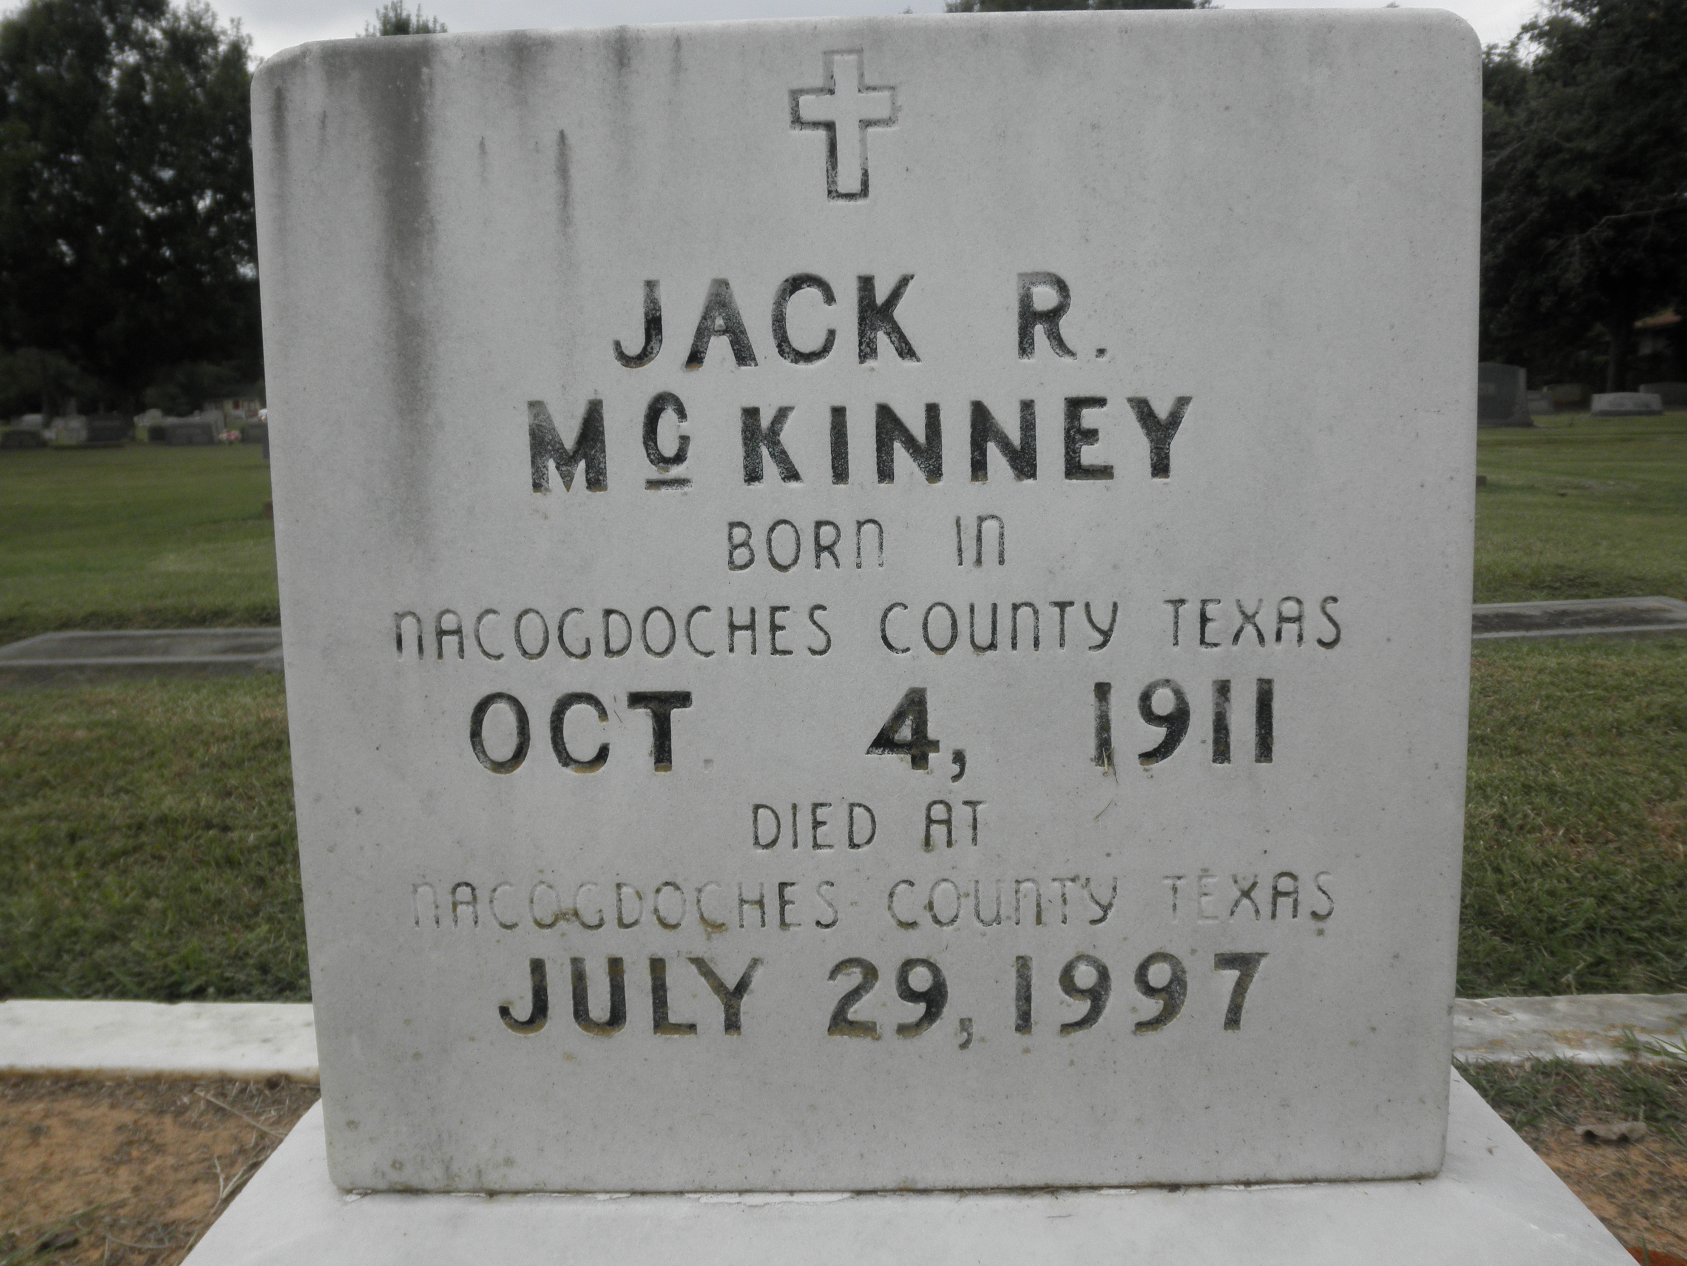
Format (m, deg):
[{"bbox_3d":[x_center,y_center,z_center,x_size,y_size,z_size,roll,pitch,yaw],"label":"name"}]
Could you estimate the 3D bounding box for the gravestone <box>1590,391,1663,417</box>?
[{"bbox_3d":[14.480,-4.200,25.150,1.170,0.435,0.290,-1,9,0],"label":"gravestone"}]

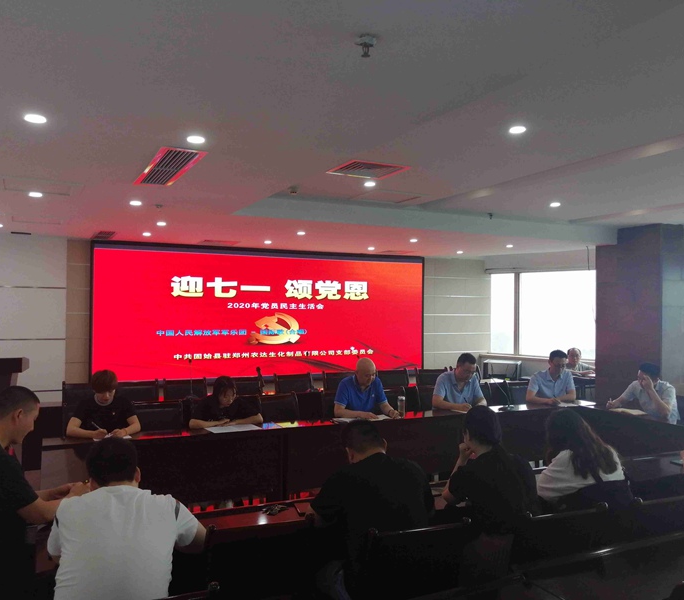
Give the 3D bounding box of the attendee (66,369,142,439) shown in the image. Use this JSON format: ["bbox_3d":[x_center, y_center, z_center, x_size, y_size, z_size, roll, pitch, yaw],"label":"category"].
[{"bbox_3d":[-1.824,1.134,4.772,0.560,1.220,0.750,1,-1,-26],"label":"attendee"}]

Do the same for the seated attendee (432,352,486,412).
[{"bbox_3d":[1.086,1.151,5.946,0.560,1.260,0.680,1,-1,-25],"label":"seated attendee"}]

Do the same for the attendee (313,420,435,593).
[{"bbox_3d":[0.076,1.127,2.690,0.550,1.220,0.780,1,-1,-26],"label":"attendee"}]

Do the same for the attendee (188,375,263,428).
[{"bbox_3d":[-0.968,1.179,5.161,0.560,1.160,0.750,1,-1,-26],"label":"attendee"}]

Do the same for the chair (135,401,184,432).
[{"bbox_3d":[-1.413,1.281,4.864,0.480,0.930,0.560,1,-1,-25],"label":"chair"}]

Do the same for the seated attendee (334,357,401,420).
[{"bbox_3d":[0.142,1.137,5.487,0.540,1.260,0.680,1,-1,-25],"label":"seated attendee"}]

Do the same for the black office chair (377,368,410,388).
[{"bbox_3d":[0.761,1.360,8.297,0.500,0.920,0.580,1,-1,-26],"label":"black office chair"}]

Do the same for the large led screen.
[{"bbox_3d":[-1.002,0.183,9.388,5.170,1.870,0.120,1,-1,-25],"label":"large led screen"}]

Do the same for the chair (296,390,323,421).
[{"bbox_3d":[-0.158,1.301,5.533,0.480,0.930,0.560,1,-1,-25],"label":"chair"}]

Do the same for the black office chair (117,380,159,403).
[{"bbox_3d":[-2.145,1.305,6.625,0.500,0.920,0.580,1,-1,-26],"label":"black office chair"}]

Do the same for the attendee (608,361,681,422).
[{"bbox_3d":[2.970,1.204,6.019,0.780,1.220,0.550,1,-1,-26],"label":"attendee"}]

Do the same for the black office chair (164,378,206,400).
[{"bbox_3d":[-1.687,1.314,6.900,0.500,0.920,0.580,1,-1,-26],"label":"black office chair"}]

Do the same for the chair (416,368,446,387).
[{"bbox_3d":[1.292,1.348,7.969,0.480,0.930,0.560,1,-1,-25],"label":"chair"}]

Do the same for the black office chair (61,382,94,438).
[{"bbox_3d":[-2.511,1.292,6.163,0.480,0.930,0.560,1,-1,-25],"label":"black office chair"}]

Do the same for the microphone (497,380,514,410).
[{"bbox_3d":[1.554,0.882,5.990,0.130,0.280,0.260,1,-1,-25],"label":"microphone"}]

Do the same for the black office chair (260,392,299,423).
[{"bbox_3d":[-0.524,1.310,5.628,0.500,0.920,0.580,1,-1,-26],"label":"black office chair"}]

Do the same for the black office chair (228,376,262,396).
[{"bbox_3d":[-1.005,1.314,6.838,0.480,0.930,0.560,1,-1,-25],"label":"black office chair"}]

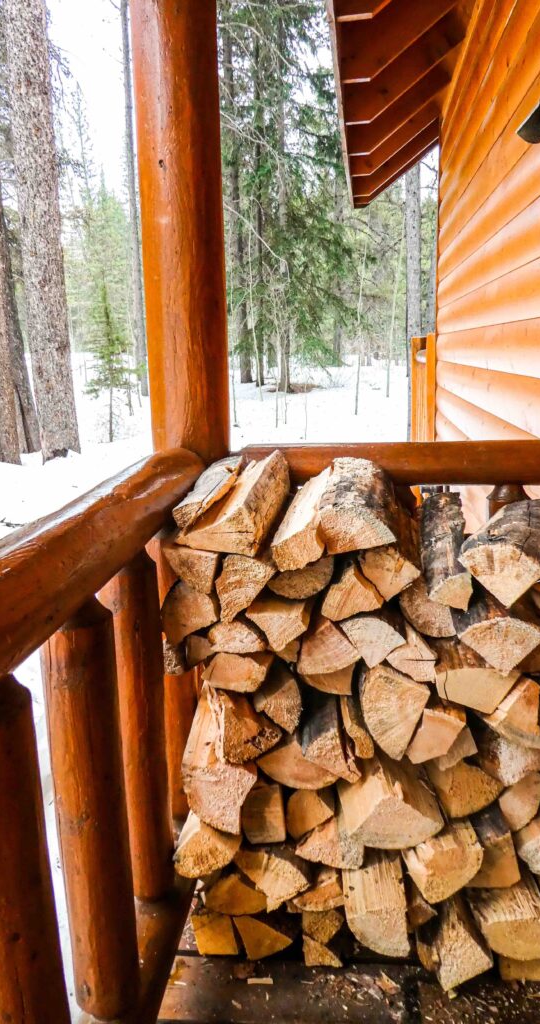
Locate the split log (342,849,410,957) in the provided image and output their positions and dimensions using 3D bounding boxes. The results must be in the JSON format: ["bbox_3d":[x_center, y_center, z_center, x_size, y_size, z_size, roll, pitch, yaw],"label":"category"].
[{"bbox_3d":[0.211,0.671,1.417,0.112,0.116,0.410,0,13,8],"label":"split log"}]

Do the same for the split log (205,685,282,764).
[{"bbox_3d":[-0.021,0.329,1.402,0.108,0.138,0.380,-1,13,3],"label":"split log"}]

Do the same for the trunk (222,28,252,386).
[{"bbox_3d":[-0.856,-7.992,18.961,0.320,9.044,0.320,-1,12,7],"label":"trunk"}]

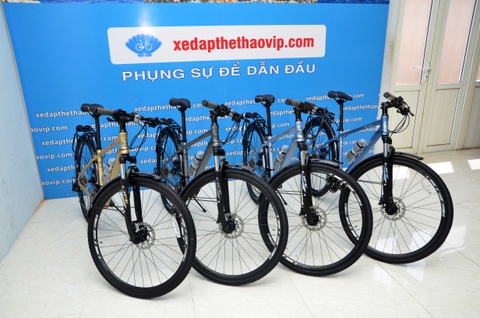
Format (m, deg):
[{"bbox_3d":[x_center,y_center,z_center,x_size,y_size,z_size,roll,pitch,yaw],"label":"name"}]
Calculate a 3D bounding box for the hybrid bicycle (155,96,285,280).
[{"bbox_3d":[-0.335,0.042,2.560,0.541,1.103,1.692,-11,21,-26],"label":"hybrid bicycle"}]

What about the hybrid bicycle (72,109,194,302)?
[{"bbox_3d":[-0.868,0.094,2.440,0.544,1.098,1.723,-14,22,-33],"label":"hybrid bicycle"}]

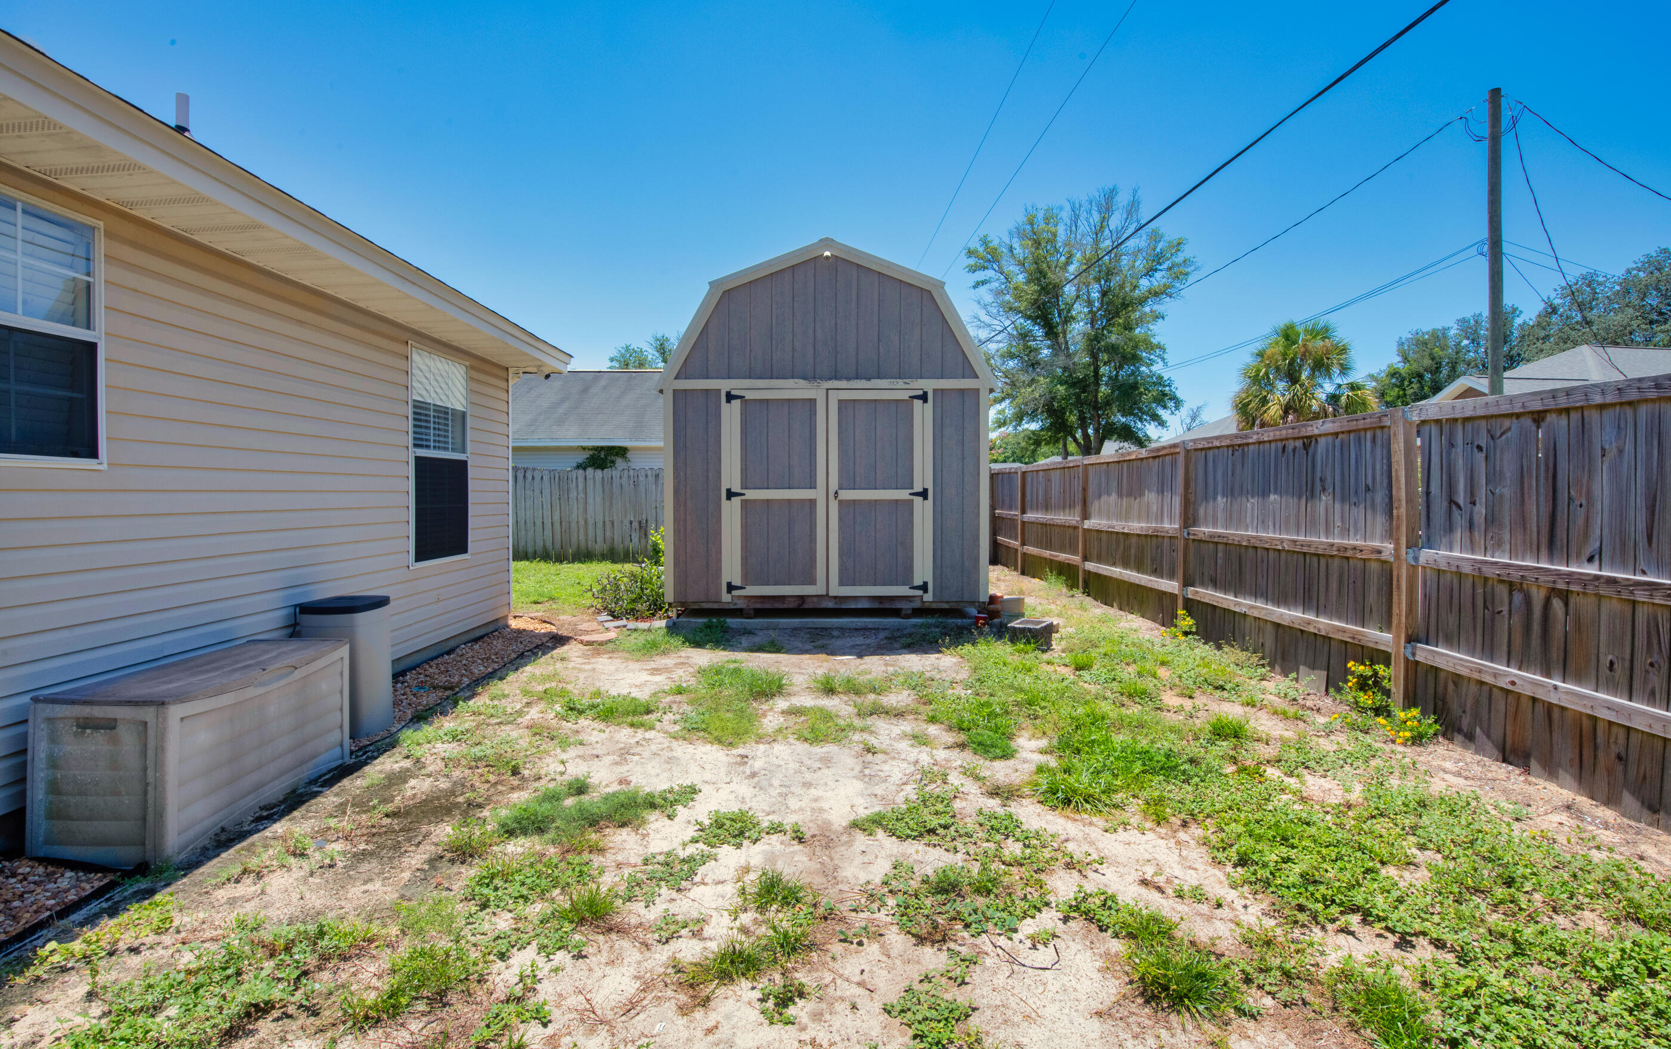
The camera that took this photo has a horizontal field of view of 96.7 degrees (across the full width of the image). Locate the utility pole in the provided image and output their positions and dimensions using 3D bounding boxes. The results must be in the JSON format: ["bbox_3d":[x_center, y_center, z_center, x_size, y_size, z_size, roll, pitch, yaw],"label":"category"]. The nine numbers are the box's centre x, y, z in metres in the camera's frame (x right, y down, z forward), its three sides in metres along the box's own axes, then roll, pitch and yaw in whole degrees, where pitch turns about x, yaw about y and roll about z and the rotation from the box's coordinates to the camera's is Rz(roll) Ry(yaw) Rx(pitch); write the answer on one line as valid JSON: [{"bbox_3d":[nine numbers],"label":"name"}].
[{"bbox_3d":[12.353,-3.763,13.900,0.230,8.853,0.230,0,1,0],"label":"utility pole"}]

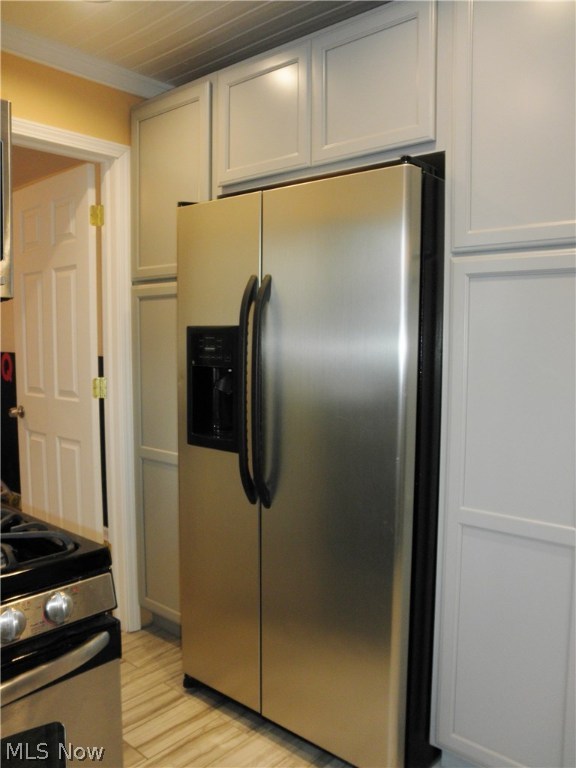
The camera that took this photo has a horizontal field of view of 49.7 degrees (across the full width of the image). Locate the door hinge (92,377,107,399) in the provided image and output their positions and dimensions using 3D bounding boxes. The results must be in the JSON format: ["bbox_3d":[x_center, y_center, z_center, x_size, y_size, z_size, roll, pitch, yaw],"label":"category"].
[{"bbox_3d":[-0.811,0.016,2.682,0.062,0.090,0.030,0,5,-4],"label":"door hinge"}]

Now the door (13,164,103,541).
[{"bbox_3d":[-1.111,0.068,2.962,0.805,2.032,0.035,5,7,45],"label":"door"}]

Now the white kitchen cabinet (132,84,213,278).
[{"bbox_3d":[-0.290,-0.804,2.696,0.513,0.726,0.580,5,7,40],"label":"white kitchen cabinet"}]

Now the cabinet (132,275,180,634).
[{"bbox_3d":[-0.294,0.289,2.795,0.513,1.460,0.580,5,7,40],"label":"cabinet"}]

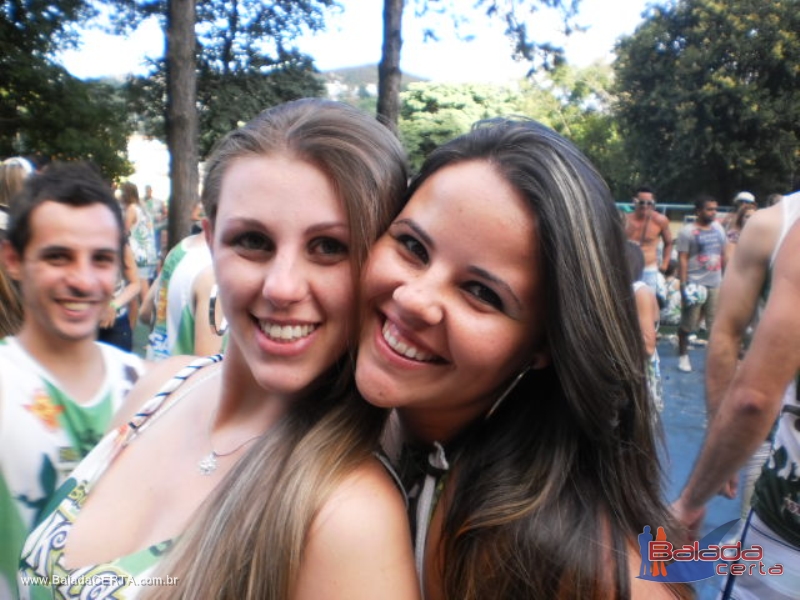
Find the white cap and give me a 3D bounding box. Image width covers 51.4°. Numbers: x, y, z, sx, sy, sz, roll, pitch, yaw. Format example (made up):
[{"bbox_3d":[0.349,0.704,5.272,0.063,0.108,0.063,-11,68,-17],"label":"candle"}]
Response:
[{"bbox_3d":[3.813,-1.141,9.200,0.180,0.130,0.250,0,6,-13],"label":"white cap"}]

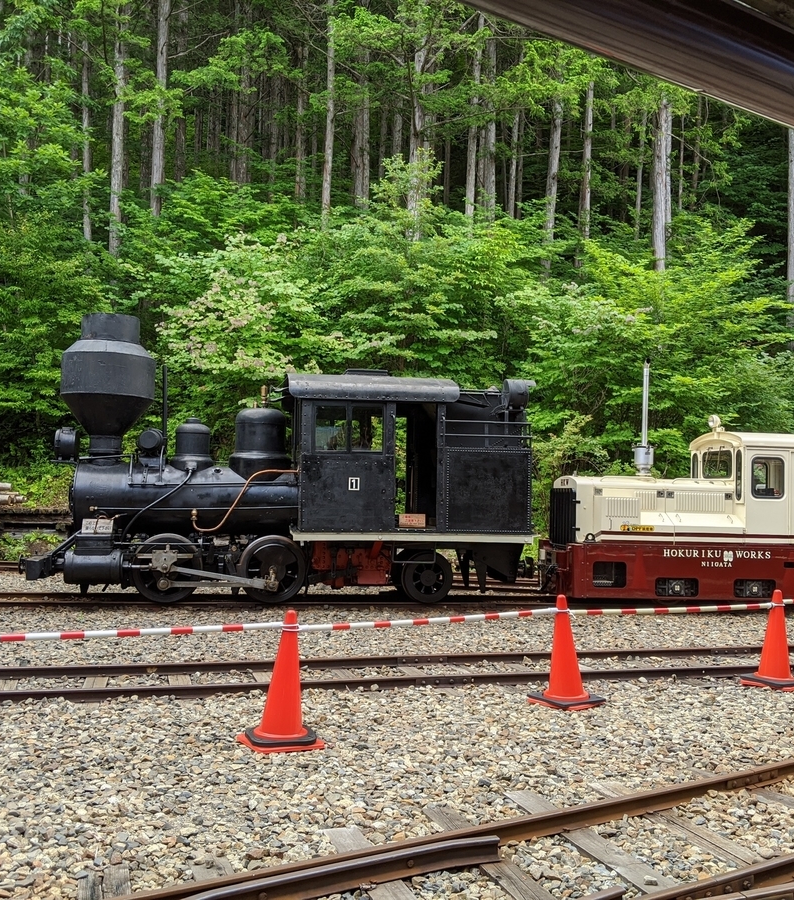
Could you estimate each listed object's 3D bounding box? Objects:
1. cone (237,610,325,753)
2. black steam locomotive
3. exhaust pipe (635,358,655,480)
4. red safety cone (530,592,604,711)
[{"bbox_3d":[-0.611,1.227,5.094,0.380,0.700,0.380,3,-3,-29],"label":"cone"},{"bbox_3d":[-1.307,0.116,11.182,6.090,3.300,1.850,1,-3,-7],"label":"black steam locomotive"},{"bbox_3d":[3.121,-0.400,11.739,0.250,1.465,0.250,1,-3,-7],"label":"exhaust pipe"},{"bbox_3d":[1.126,1.328,6.285,0.380,0.700,0.380,4,-4,-40],"label":"red safety cone"}]

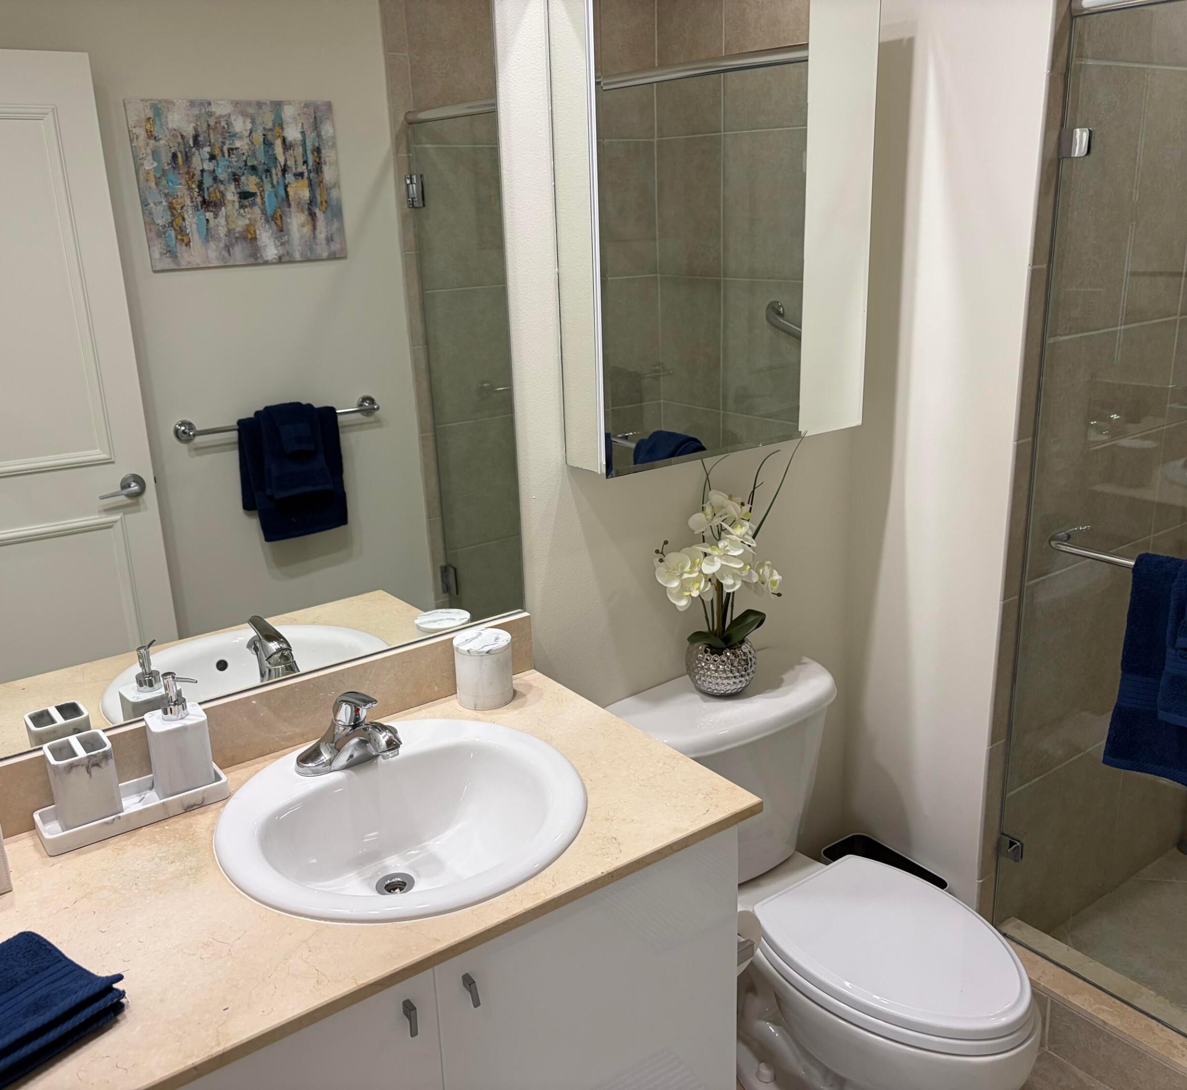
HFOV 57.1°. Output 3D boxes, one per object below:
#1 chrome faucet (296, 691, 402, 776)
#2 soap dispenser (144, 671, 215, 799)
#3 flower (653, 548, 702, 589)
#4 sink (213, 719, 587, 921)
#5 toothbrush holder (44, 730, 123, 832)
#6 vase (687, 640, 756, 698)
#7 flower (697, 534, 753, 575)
[{"bbox_3d":[-0.315,0.256,1.510,0.160,0.120,0.180,-14,21,-34],"label":"chrome faucet"},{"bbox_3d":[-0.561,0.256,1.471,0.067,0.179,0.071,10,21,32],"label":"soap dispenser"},{"bbox_3d":[0.152,0.041,1.950,0.085,0.070,0.050,-6,18,-14],"label":"flower"},{"bbox_3d":[-0.246,0.422,1.474,0.484,0.180,0.484,-14,21,-34],"label":"sink"},{"bbox_3d":[-0.658,0.312,1.414,0.072,0.112,0.066,-14,21,-34],"label":"toothbrush holder"},{"bbox_3d":[0.239,0.225,2.030,0.131,0.102,0.131,-2,18,1],"label":"vase"},{"bbox_3d":[0.234,0.016,1.945,0.094,0.064,0.055,-4,18,-7],"label":"flower"}]

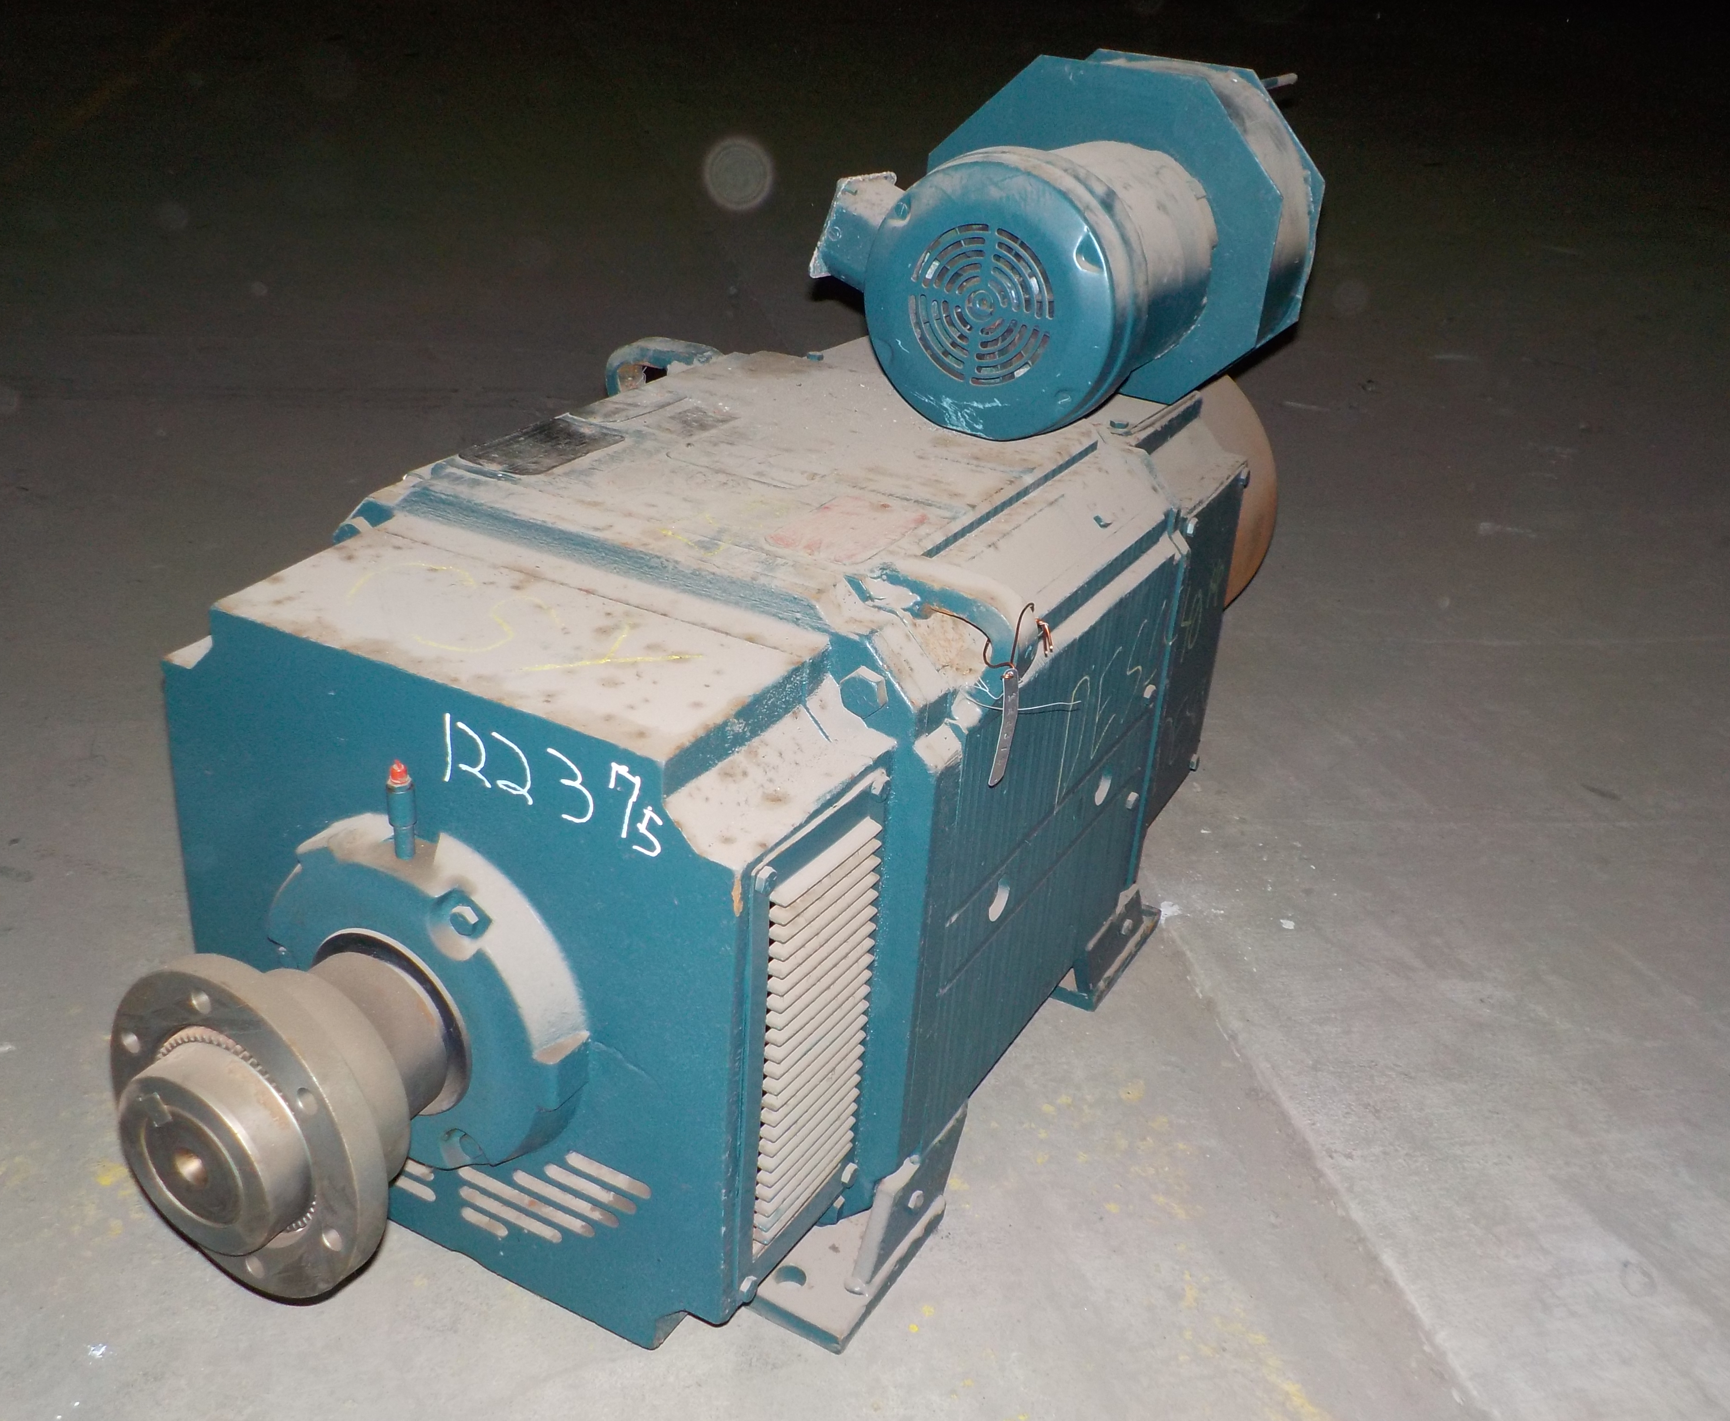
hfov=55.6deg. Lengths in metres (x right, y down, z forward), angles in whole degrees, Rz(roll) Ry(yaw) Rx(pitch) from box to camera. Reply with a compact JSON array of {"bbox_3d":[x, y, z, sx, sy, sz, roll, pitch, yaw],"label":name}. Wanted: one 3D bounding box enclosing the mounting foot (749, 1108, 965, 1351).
[{"bbox_3d":[-0.007,0.326,1.099,0.084,0.072,0.182,17,28,25],"label":"mounting foot"}]

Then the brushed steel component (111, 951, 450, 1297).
[{"bbox_3d":[-0.299,0.203,0.865,0.176,0.176,0.136,17,28,25],"label":"brushed steel component"}]

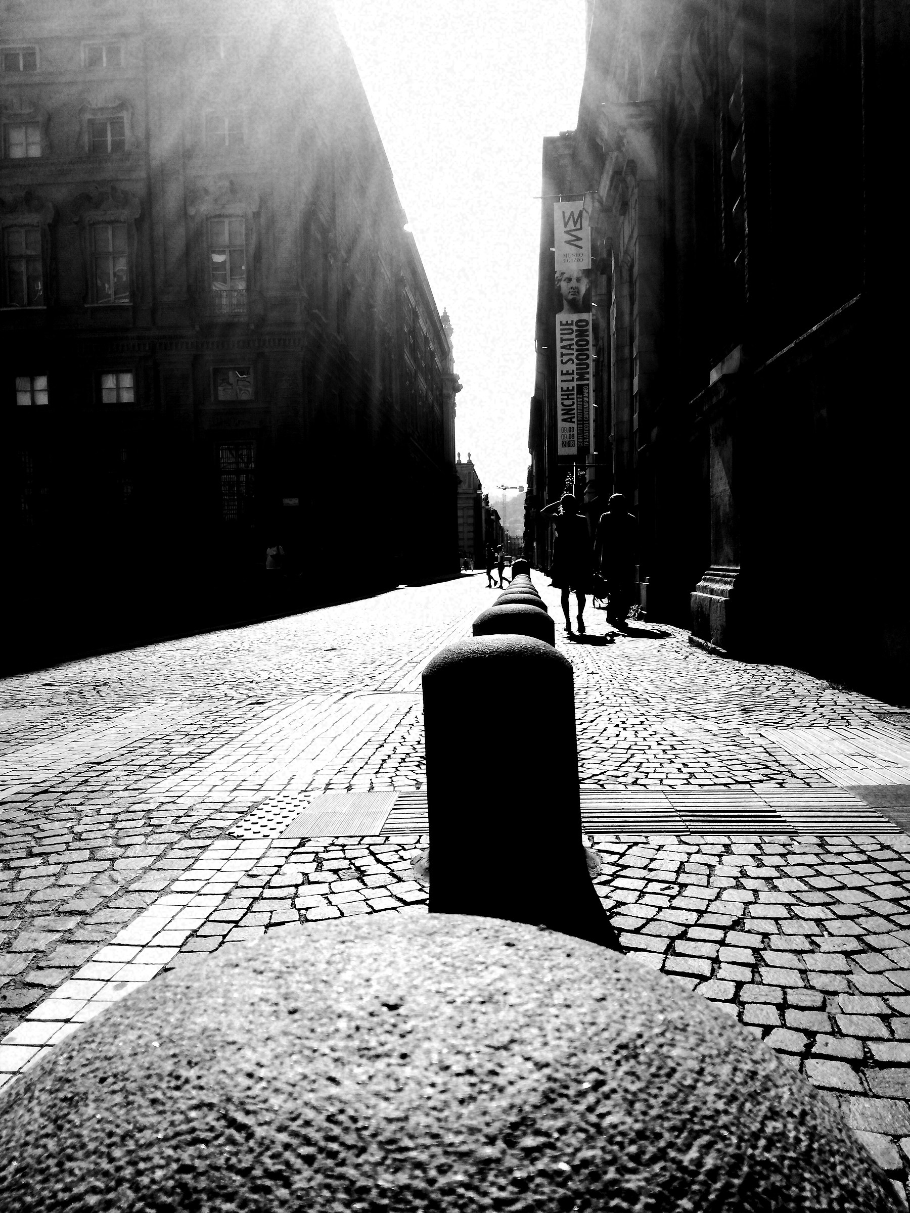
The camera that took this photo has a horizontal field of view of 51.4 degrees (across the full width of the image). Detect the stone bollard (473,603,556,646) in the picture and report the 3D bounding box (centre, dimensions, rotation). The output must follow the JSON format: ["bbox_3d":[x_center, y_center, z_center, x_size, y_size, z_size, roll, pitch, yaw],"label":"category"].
[{"bbox_3d":[0.296,0.289,4.660,0.410,0.605,0.410,-1,2,4],"label":"stone bollard"}]

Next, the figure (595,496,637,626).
[{"bbox_3d":[2.020,-0.572,11.900,0.540,1.690,0.420,-1,2,4],"label":"figure"}]

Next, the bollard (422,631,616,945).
[{"bbox_3d":[0.125,0.379,2.540,0.410,0.605,0.410,-1,2,4],"label":"bollard"}]

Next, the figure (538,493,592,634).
[{"bbox_3d":[1.322,-0.512,11.300,0.590,1.670,0.430,-1,2,4],"label":"figure"}]

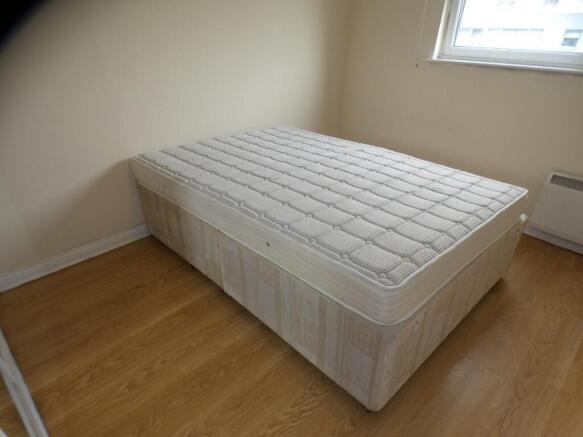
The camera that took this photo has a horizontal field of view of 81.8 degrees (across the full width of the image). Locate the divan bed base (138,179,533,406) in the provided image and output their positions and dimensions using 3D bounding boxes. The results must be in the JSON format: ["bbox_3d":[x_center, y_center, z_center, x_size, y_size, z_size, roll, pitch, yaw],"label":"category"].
[{"bbox_3d":[0.124,0.051,2.205,1.360,0.404,1.957,-20,32,-39],"label":"divan bed base"}]

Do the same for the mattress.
[{"bbox_3d":[0.130,-0.206,2.088,1.360,0.163,1.957,-20,32,-39],"label":"mattress"}]

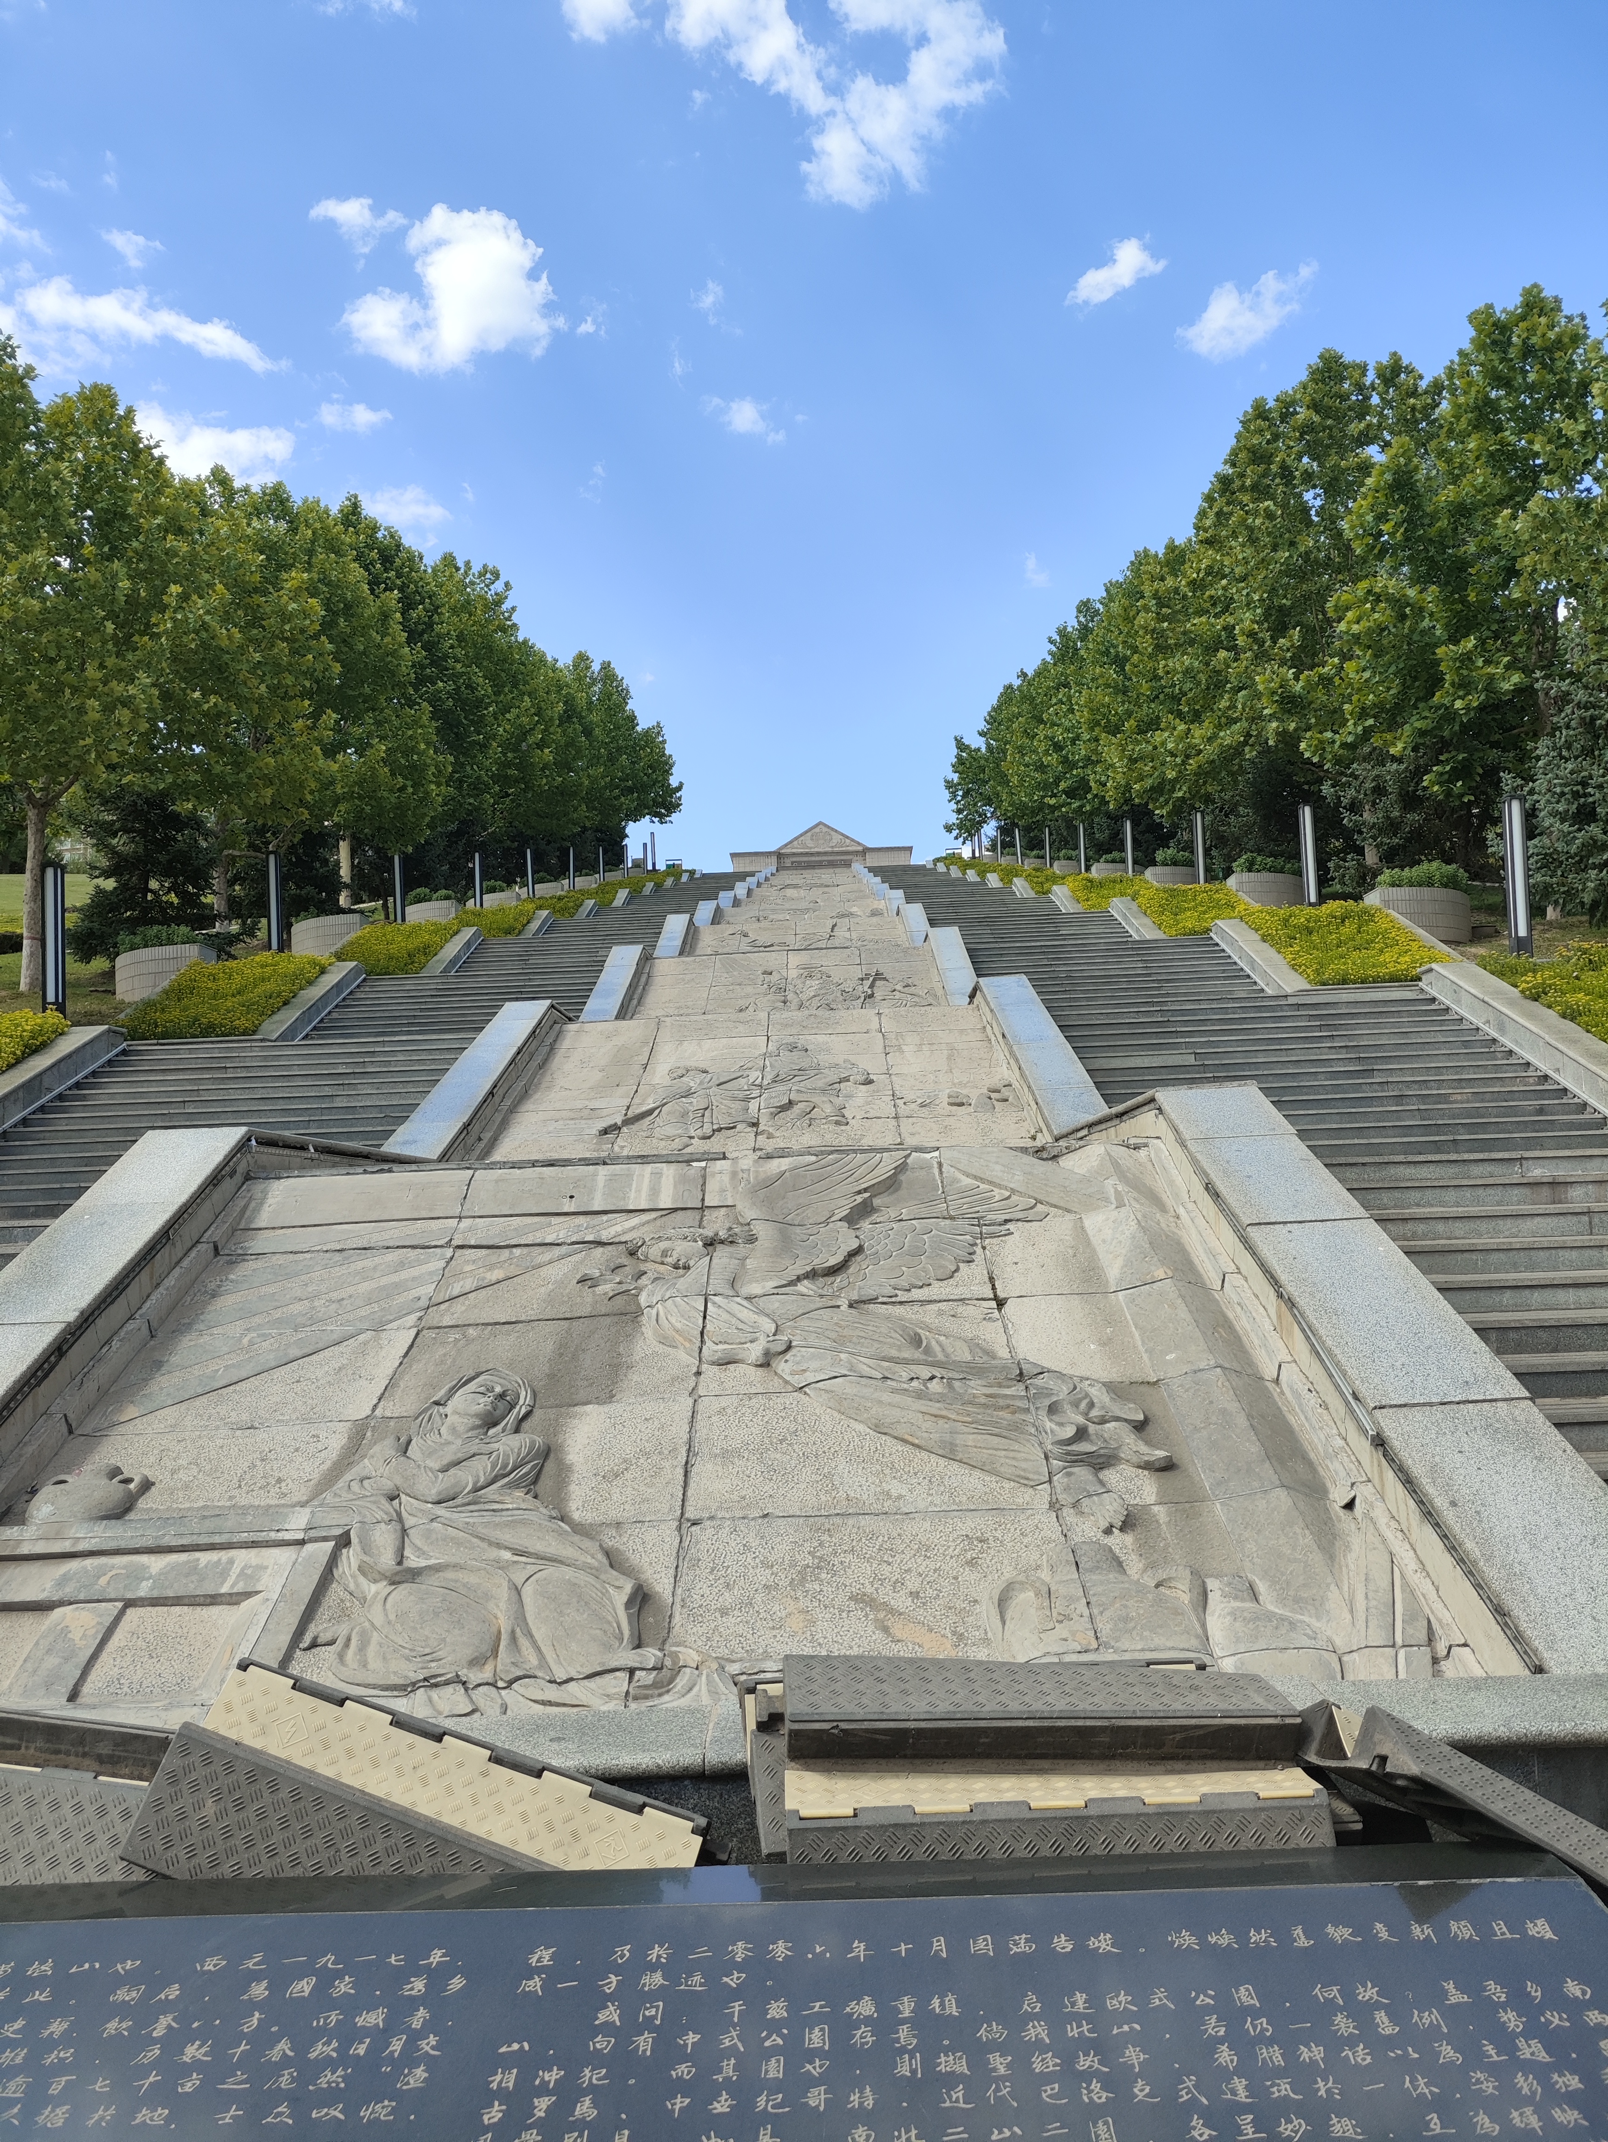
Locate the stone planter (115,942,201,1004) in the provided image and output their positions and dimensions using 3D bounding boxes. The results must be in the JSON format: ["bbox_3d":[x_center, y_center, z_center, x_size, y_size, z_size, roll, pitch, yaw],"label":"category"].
[{"bbox_3d":[-10.960,-1.570,26.279,1.984,0.853,1.375,-2,-4,1],"label":"stone planter"}]

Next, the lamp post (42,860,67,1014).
[{"bbox_3d":[-10.364,-1.770,21.356,0.213,2.227,0.213,-2,-4,1],"label":"lamp post"}]

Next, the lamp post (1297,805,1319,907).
[{"bbox_3d":[9.707,-3.997,29.617,0.213,2.227,0.213,-2,-4,1],"label":"lamp post"}]

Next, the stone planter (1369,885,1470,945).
[{"bbox_3d":[10.426,-2.548,25.944,1.984,0.853,1.375,-2,-4,1],"label":"stone planter"}]

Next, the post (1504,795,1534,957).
[{"bbox_3d":[9.615,-2.592,20.792,0.213,2.227,0.213,-2,-4,1],"label":"post"}]

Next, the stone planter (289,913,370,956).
[{"bbox_3d":[-10.777,-2.947,34.925,1.984,0.853,1.375,-2,-4,1],"label":"stone planter"}]

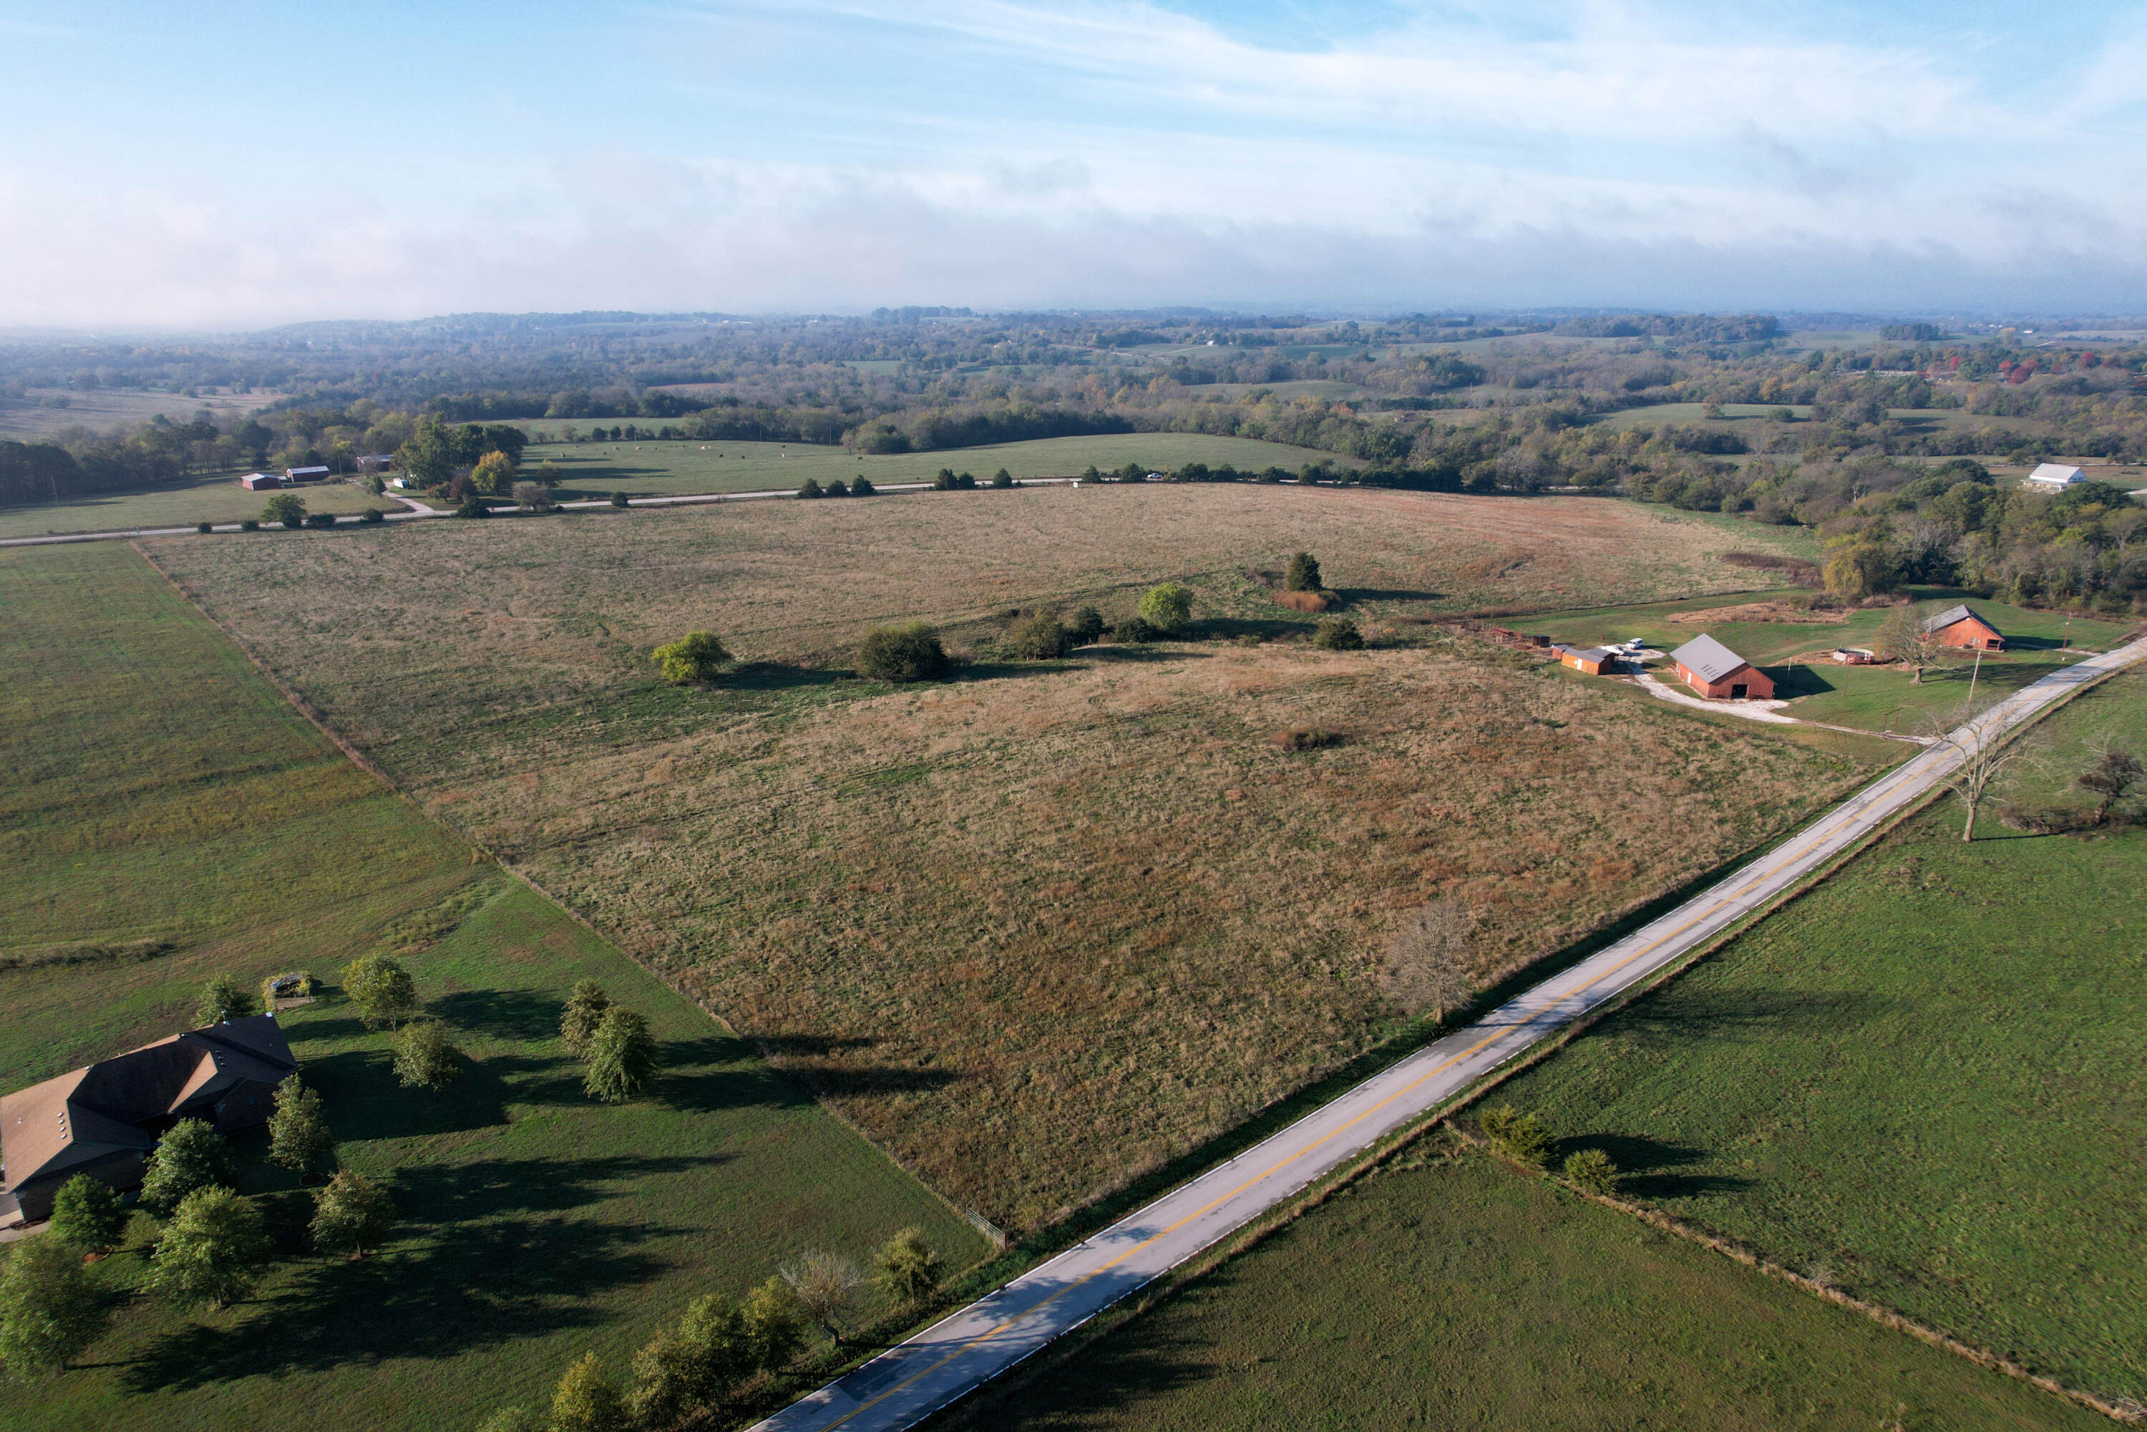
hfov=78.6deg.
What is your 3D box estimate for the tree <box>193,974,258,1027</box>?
[{"bbox_3d":[-78.470,27.380,121.600,5.200,7.040,5.200,0,17,0],"label":"tree"}]

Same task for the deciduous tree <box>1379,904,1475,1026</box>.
[{"bbox_3d":[34.030,23.930,126.610,8.570,12.670,8.570,0,17,0],"label":"deciduous tree"}]

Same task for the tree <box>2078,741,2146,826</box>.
[{"bbox_3d":[148.200,9.480,187.270,7.780,12.570,7.780,0,17,0],"label":"tree"}]

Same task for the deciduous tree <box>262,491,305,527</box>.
[{"bbox_3d":[-207.030,-53.900,344.320,9.830,9.180,9.830,0,17,0],"label":"deciduous tree"}]

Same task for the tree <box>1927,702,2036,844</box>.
[{"bbox_3d":[124.270,8.090,180.270,12.220,19.330,12.220,0,17,0],"label":"tree"}]

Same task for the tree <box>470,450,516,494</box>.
[{"bbox_3d":[-172.290,-72.220,390.370,12.780,14.060,12.780,0,17,0],"label":"tree"}]

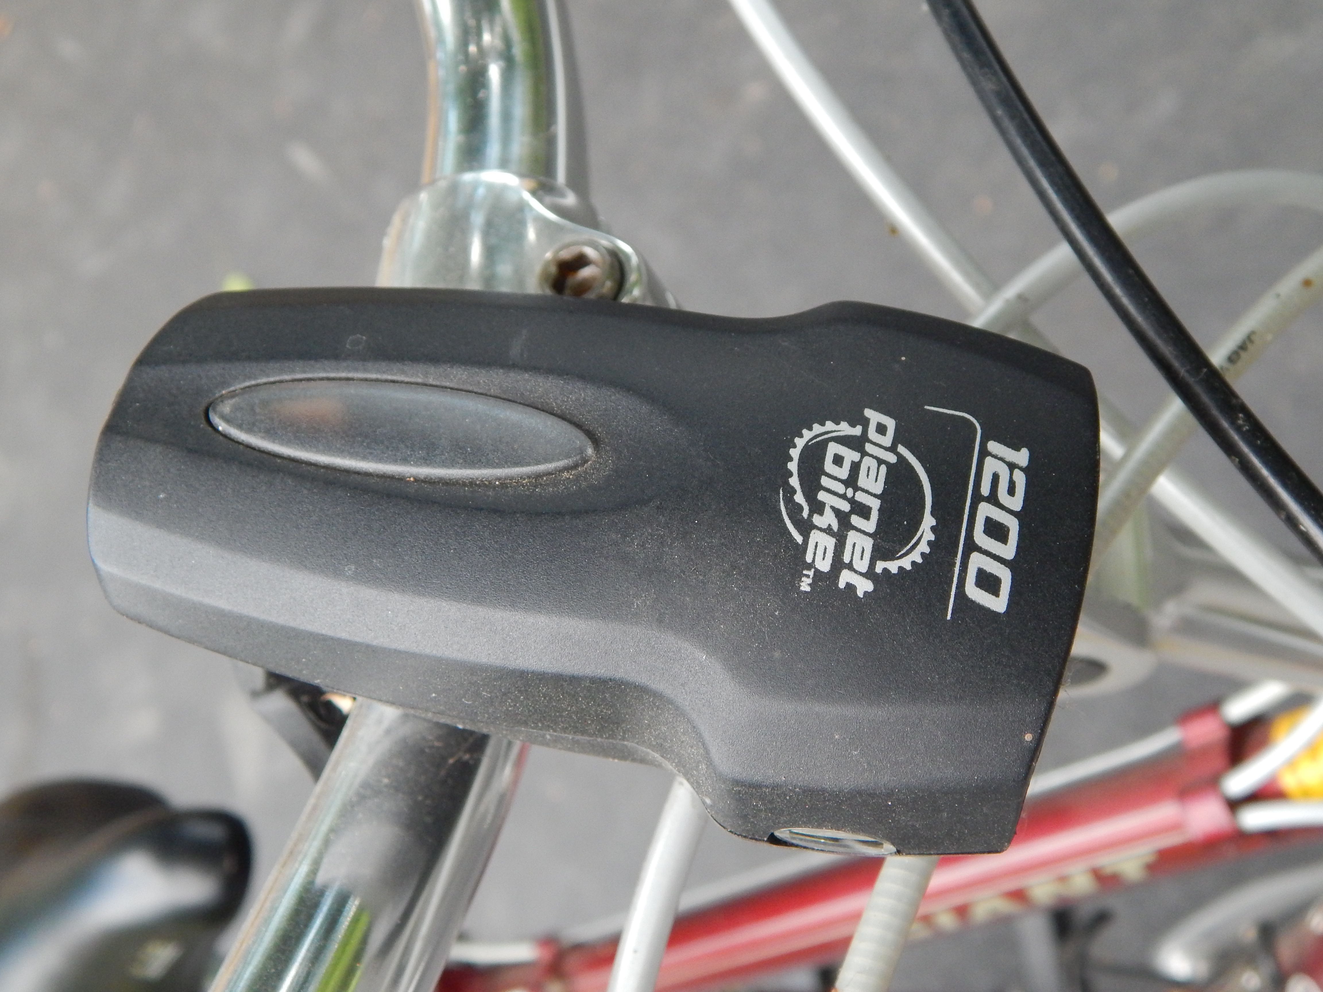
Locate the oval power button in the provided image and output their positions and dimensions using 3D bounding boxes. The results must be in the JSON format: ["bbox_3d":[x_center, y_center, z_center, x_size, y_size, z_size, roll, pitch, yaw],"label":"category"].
[{"bbox_3d":[-0.026,-0.007,0.166,0.004,0.039,0.010,107,170,-73],"label":"oval power button"}]

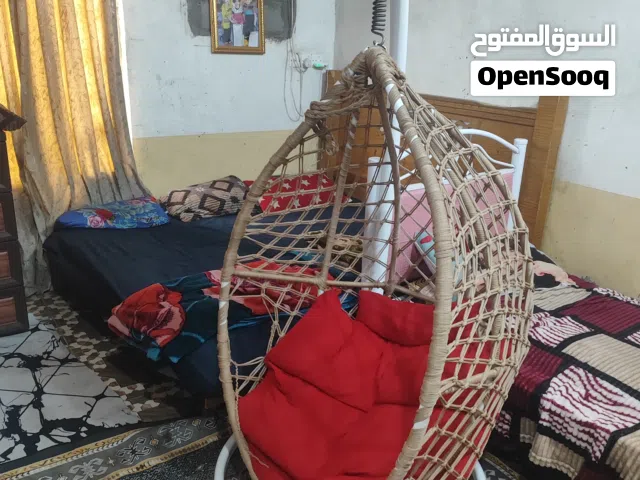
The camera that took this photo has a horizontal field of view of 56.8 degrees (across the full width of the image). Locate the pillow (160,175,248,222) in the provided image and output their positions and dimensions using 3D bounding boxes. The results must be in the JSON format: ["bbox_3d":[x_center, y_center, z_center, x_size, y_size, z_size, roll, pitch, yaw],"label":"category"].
[{"bbox_3d":[-0.767,-0.284,3.944,0.520,0.180,0.360,-12,31,-36],"label":"pillow"}]

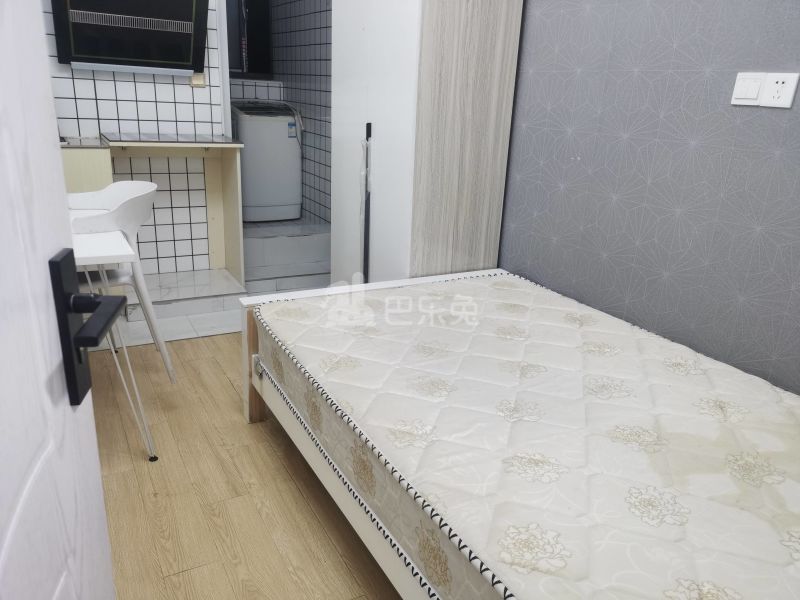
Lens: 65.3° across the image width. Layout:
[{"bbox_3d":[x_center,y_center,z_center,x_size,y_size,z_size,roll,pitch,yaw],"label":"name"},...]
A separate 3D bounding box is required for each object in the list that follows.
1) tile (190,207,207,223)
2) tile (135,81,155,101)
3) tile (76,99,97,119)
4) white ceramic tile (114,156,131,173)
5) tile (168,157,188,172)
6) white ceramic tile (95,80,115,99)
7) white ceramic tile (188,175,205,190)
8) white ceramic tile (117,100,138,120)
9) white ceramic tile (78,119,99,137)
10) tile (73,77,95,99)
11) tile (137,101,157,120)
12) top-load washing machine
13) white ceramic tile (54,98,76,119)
[{"bbox_3d":[-1.230,-0.520,3.820,0.100,0.100,0.010,-7,21,-26],"label":"tile"},{"bbox_3d":[-1.419,-1.160,3.487,0.100,0.100,0.010,-7,21,-26],"label":"tile"},{"bbox_3d":[-1.696,-1.032,3.389,0.100,0.100,0.010,-7,21,-26],"label":"tile"},{"bbox_3d":[-1.558,-0.761,3.509,0.090,0.098,0.010,-8,21,-28],"label":"white ceramic tile"},{"bbox_3d":[-1.308,-0.797,3.678,0.100,0.100,0.010,-7,21,-26],"label":"tile"},{"bbox_3d":[-1.584,-1.128,3.357,0.098,0.098,0.010,-8,21,-28],"label":"white ceramic tile"},{"bbox_3d":[-1.264,-0.737,3.873,0.101,0.101,0.009,-7,20,-28],"label":"white ceramic tile"},{"bbox_3d":[-1.496,-1.040,3.432,0.099,0.099,0.010,-8,22,-28],"label":"white ceramic tile"},{"bbox_3d":[-1.682,-0.925,3.374,0.098,0.098,0.010,-8,21,-28],"label":"white ceramic tile"},{"bbox_3d":[-1.728,-1.154,3.420,0.101,0.101,0.009,-7,20,-28],"label":"tile"},{"bbox_3d":[-1.413,-1.056,3.486,0.098,0.098,0.010,-8,21,-28],"label":"tile"},{"bbox_3d":[-1.073,-1.083,4.856,0.476,0.851,0.495,-8,22,-28],"label":"top-load washing machine"},{"bbox_3d":[-1.787,-1.021,3.345,0.100,0.100,0.010,-7,21,-26],"label":"white ceramic tile"}]

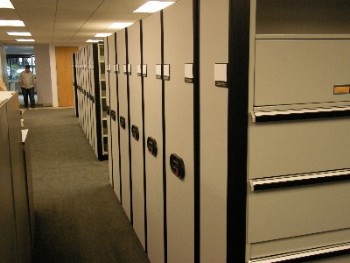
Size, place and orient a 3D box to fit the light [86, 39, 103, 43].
[{"bbox_3d":[-2.942,-3.380,13.957,0.610,0.080,1.220,-4,11,-18],"label":"light"}]

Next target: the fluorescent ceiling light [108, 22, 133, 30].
[{"bbox_3d":[-1.147,-2.430,8.566,0.610,0.080,1.220,-4,11,-18],"label":"fluorescent ceiling light"}]

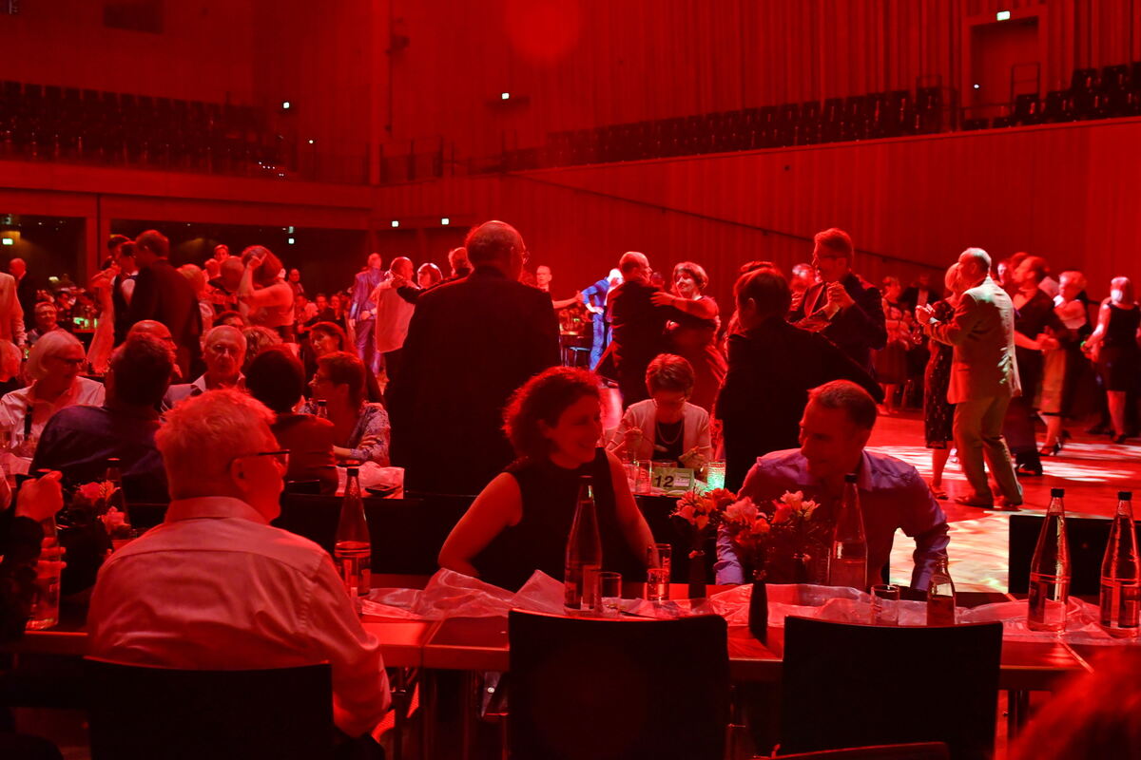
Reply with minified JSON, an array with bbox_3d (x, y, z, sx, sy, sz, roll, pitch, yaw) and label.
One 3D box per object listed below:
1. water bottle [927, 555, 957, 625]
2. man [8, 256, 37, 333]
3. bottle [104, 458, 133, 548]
[{"bbox_3d":[0.784,0.451,2.680,0.058,0.166,0.058,1,4,4],"label":"water bottle"},{"bbox_3d":[-5.276,-0.299,12.200,0.330,1.760,0.500,-2,5,-39],"label":"man"},{"bbox_3d":[-1.093,0.338,3.030,0.084,0.298,0.084,1,4,4],"label":"bottle"}]

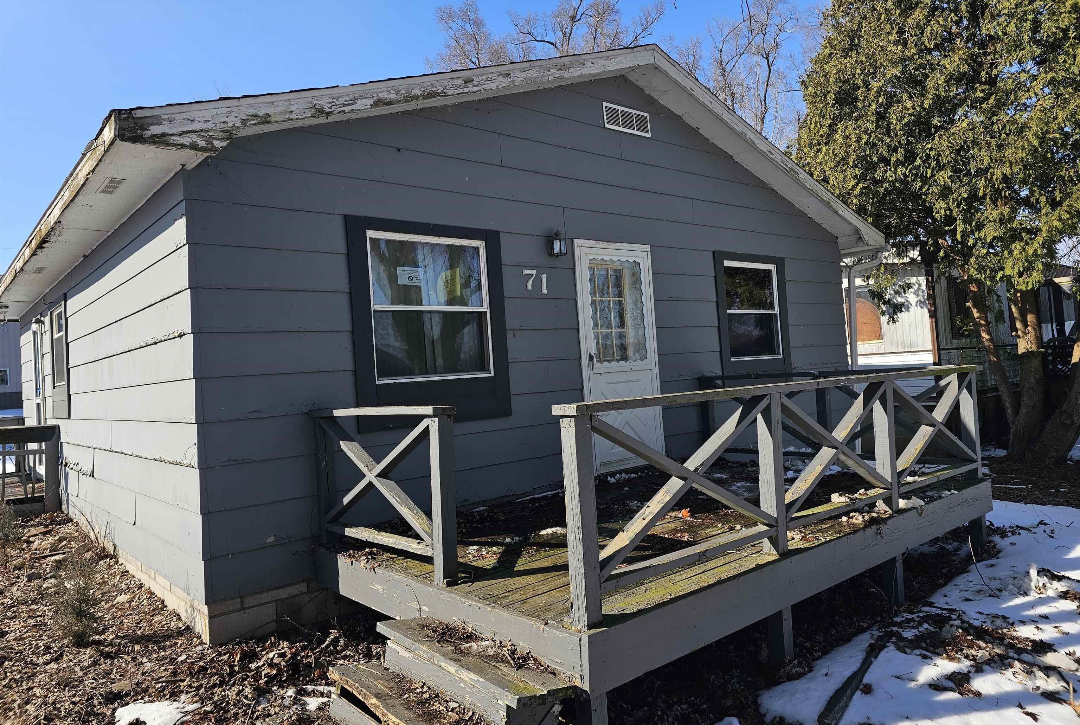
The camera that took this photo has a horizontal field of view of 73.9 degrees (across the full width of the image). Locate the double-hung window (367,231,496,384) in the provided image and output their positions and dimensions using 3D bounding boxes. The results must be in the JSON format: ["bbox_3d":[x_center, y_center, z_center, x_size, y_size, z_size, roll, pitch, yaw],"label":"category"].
[{"bbox_3d":[-0.810,-0.408,5.393,1.040,1.076,0.100,-3,-1,-42],"label":"double-hung window"}]

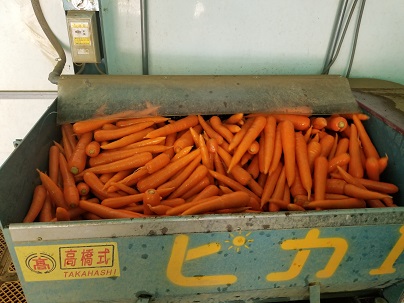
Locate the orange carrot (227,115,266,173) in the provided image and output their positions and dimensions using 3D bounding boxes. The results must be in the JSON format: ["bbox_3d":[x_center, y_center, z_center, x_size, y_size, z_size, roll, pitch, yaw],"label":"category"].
[{"bbox_3d":[0.137,-0.024,0.936,0.037,0.037,0.239,18,58,29],"label":"orange carrot"}]

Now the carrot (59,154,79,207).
[{"bbox_3d":[-0.375,0.077,0.845,0.039,0.039,0.194,-13,53,-25],"label":"carrot"}]

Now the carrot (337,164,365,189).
[{"bbox_3d":[0.455,0.091,0.878,0.144,0.030,0.030,41,44,23],"label":"carrot"}]

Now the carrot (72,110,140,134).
[{"bbox_3d":[-0.310,-0.102,0.998,0.218,0.037,0.037,-15,31,-13],"label":"carrot"}]

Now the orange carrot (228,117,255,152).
[{"bbox_3d":[0.125,-0.060,0.930,0.031,0.031,0.178,34,56,4],"label":"orange carrot"}]

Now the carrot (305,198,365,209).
[{"bbox_3d":[0.372,0.148,0.852,0.170,0.034,0.034,1,28,-1],"label":"carrot"}]

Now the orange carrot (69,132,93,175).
[{"bbox_3d":[-0.363,-0.027,0.949,0.046,0.046,0.204,2,46,0],"label":"orange carrot"}]

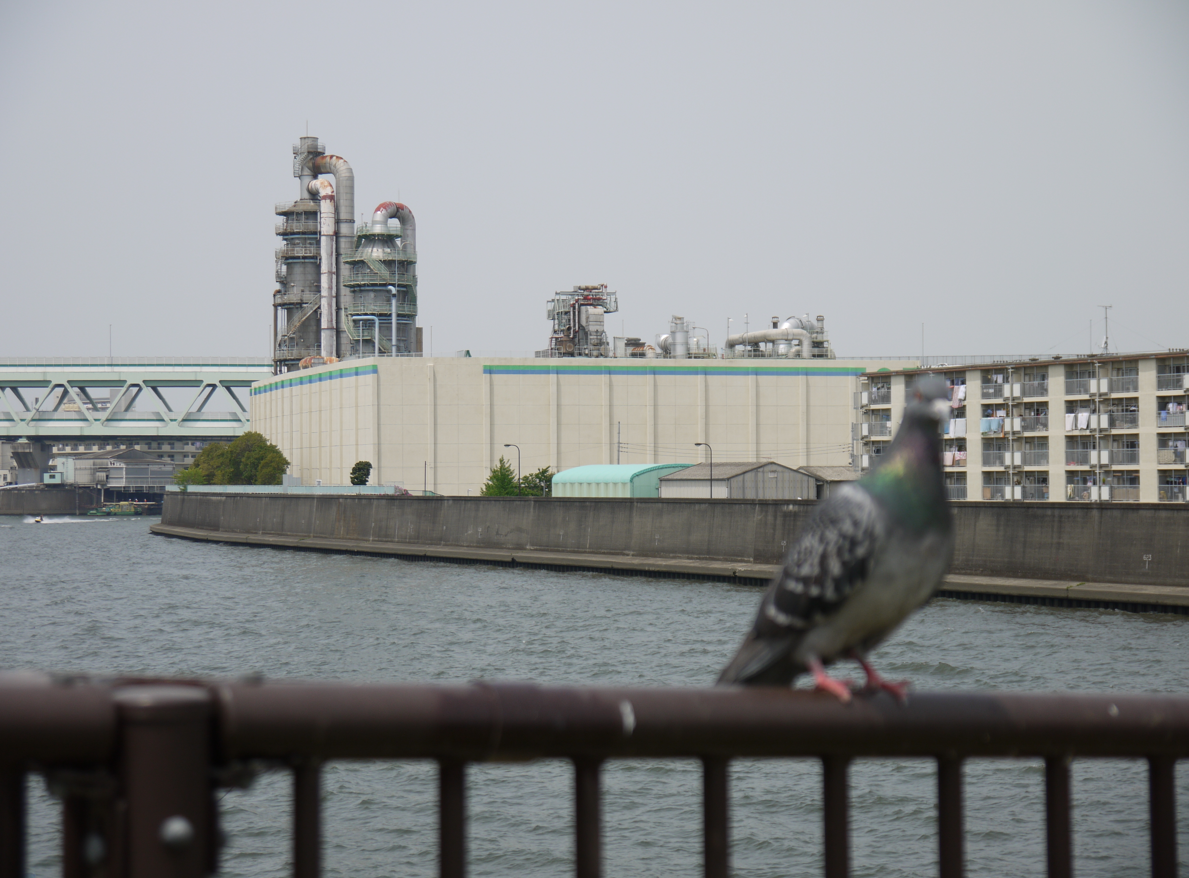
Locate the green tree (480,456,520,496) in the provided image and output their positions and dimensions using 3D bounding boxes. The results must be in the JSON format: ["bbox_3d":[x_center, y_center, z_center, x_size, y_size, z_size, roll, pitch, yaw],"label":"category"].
[{"bbox_3d":[-8.562,4.356,262.000,3.800,5.700,3.700,0,-1,0],"label":"green tree"}]

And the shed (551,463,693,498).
[{"bbox_3d":[3.390,4.517,244.500,8.000,4.700,17.000,0,-1,-23],"label":"shed"}]

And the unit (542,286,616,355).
[{"bbox_3d":[-1.547,-12.625,310.000,7.000,8.000,6.000,0,-1,-13],"label":"unit"}]

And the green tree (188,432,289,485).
[{"bbox_3d":[-43.157,3.880,350.000,12.000,9.400,10.500,0,-1,0],"label":"green tree"}]

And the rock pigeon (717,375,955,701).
[{"bbox_3d":[0.214,0.088,2.560,0.215,0.286,0.125,-1,-1,35],"label":"rock pigeon"}]

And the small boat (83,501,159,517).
[{"bbox_3d":[-95.631,13.932,583.000,14.200,3.200,3.800,0,-1,3],"label":"small boat"}]

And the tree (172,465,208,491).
[{"bbox_3d":[-49.774,4.874,355.000,4.300,3.500,4.000,0,-1,0],"label":"tree"}]

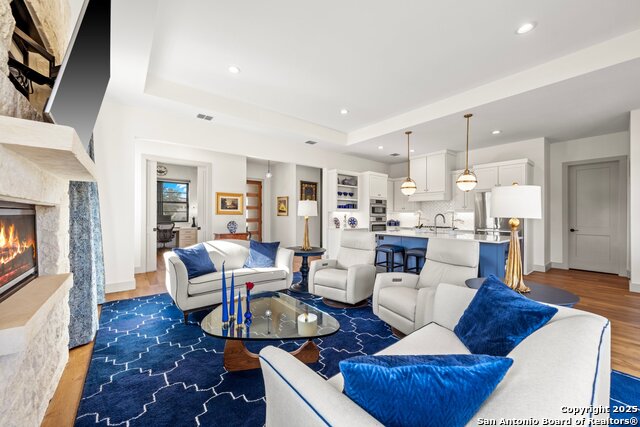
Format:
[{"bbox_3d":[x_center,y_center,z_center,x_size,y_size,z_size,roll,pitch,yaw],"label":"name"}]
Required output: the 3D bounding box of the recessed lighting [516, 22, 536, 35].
[{"bbox_3d":[2.255,-2.015,2.715,0.180,0.030,0.180,0,0,-39],"label":"recessed lighting"}]

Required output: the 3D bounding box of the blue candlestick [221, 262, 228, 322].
[{"bbox_3d":[-0.764,0.640,2.000,0.045,0.495,0.045,0,0,-38],"label":"blue candlestick"}]

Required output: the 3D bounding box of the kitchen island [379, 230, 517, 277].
[{"bbox_3d":[2.323,0.862,4.851,1.080,0.915,2.360,0,0,-38],"label":"kitchen island"}]

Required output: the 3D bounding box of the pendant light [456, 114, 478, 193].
[{"bbox_3d":[2.610,-1.053,4.400,0.330,1.355,0.330,0,0,-39],"label":"pendant light"}]

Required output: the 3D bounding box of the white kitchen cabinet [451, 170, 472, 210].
[{"bbox_3d":[3.987,-0.615,6.742,0.370,1.110,0.680,0,0,-39],"label":"white kitchen cabinet"}]

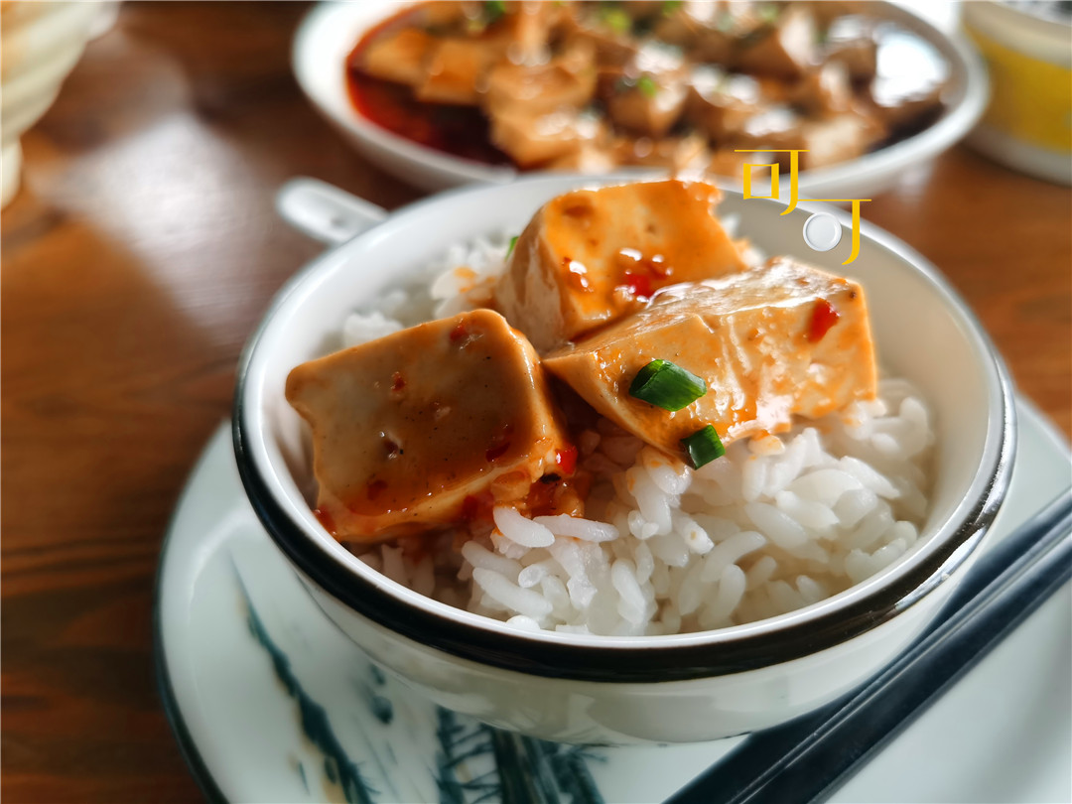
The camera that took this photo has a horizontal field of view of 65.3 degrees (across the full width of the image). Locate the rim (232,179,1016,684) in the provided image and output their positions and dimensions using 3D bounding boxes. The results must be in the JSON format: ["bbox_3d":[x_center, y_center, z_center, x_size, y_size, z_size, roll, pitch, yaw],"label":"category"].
[{"bbox_3d":[0.011,-0.011,0.129,0.116,0.007,0.116,-4,41,0],"label":"rim"}]

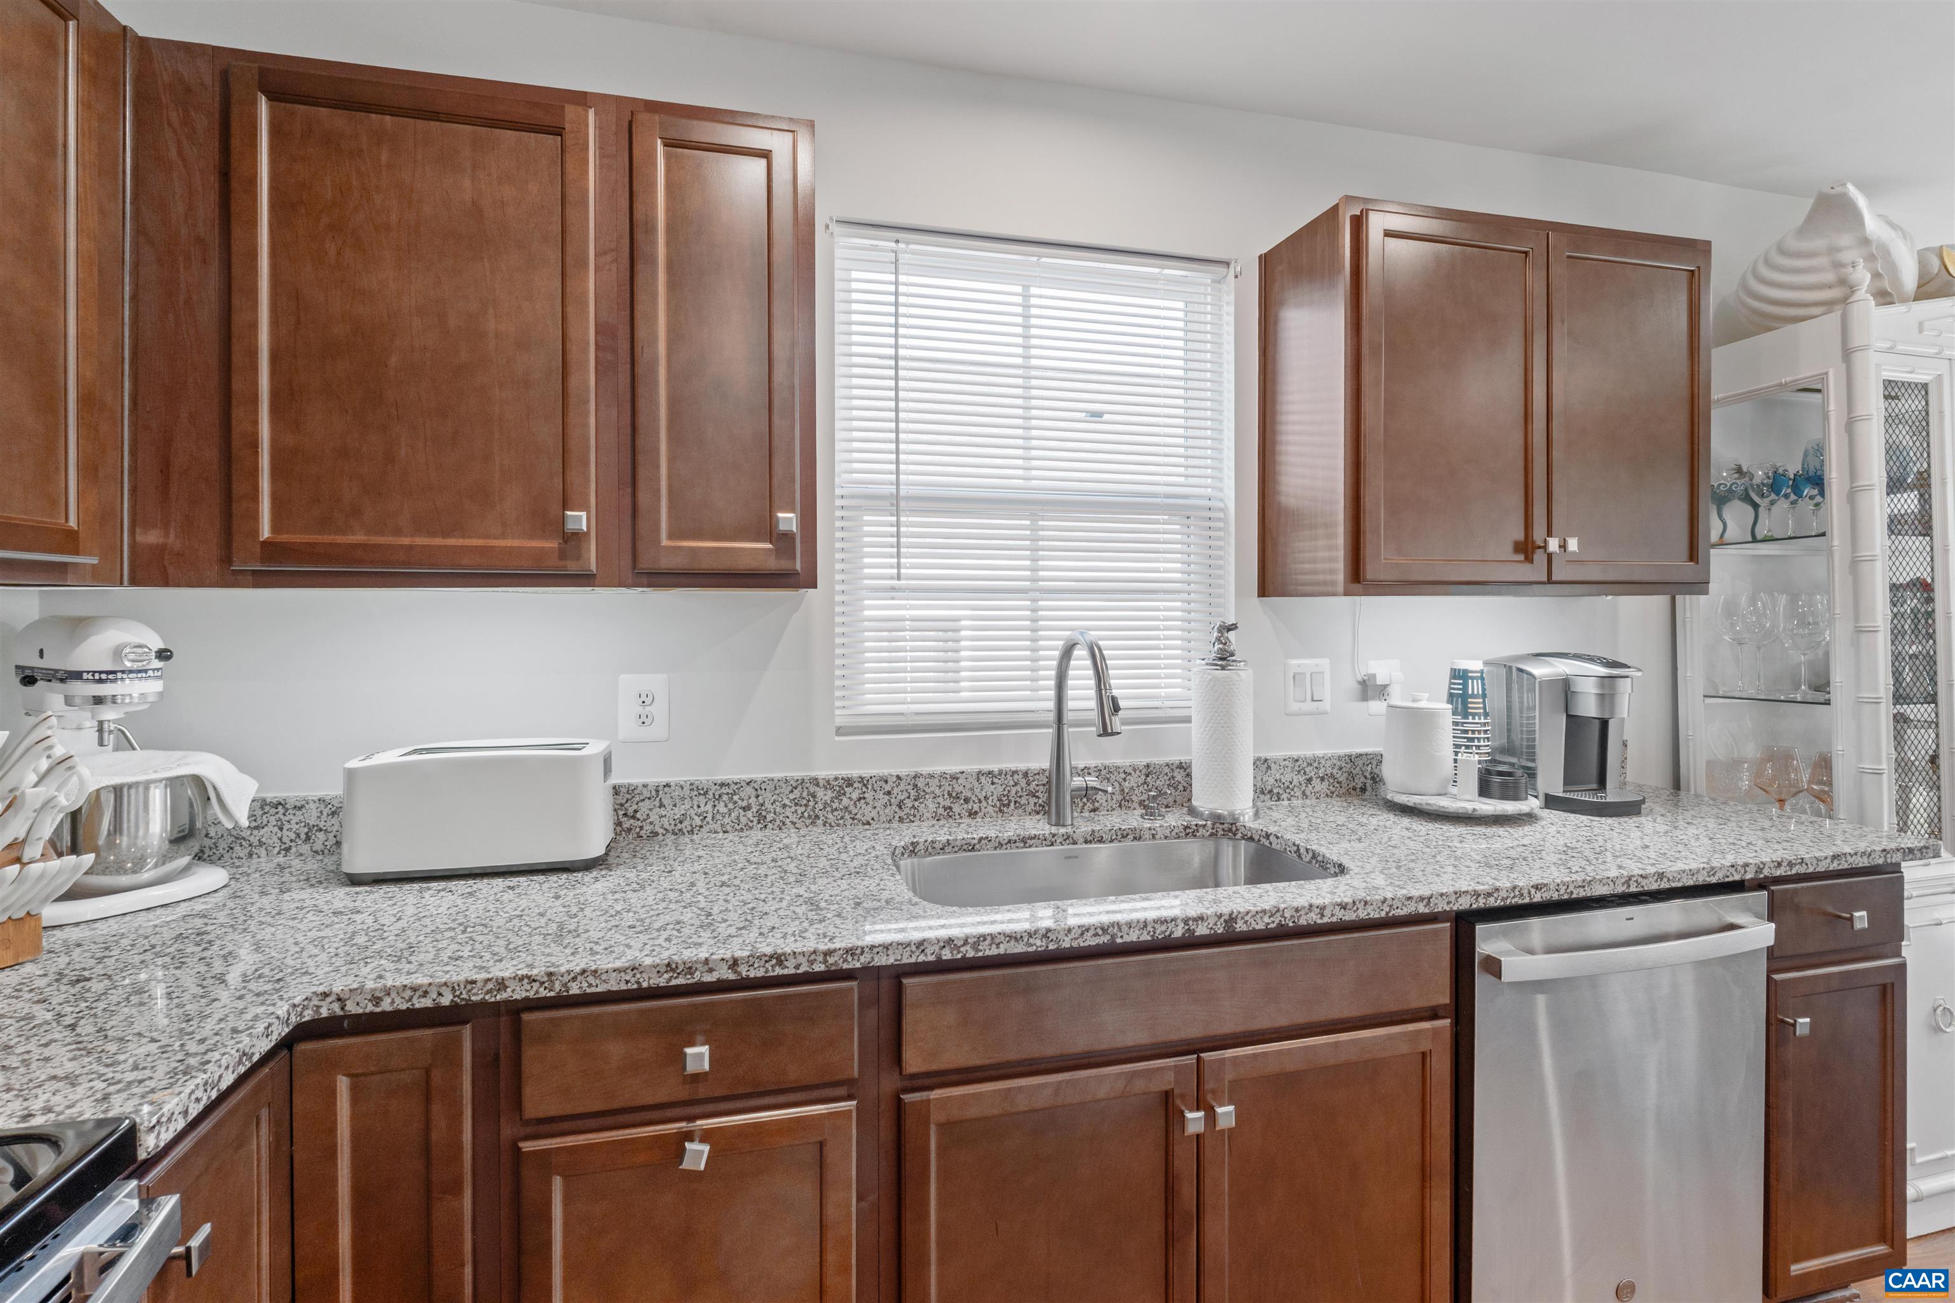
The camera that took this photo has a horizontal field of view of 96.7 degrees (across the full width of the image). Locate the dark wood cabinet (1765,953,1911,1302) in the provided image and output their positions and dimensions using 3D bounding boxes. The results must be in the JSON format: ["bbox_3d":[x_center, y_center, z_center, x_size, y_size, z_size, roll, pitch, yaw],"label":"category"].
[{"bbox_3d":[1.419,0.815,1.794,0.315,0.555,0.610,0,2,-14],"label":"dark wood cabinet"}]

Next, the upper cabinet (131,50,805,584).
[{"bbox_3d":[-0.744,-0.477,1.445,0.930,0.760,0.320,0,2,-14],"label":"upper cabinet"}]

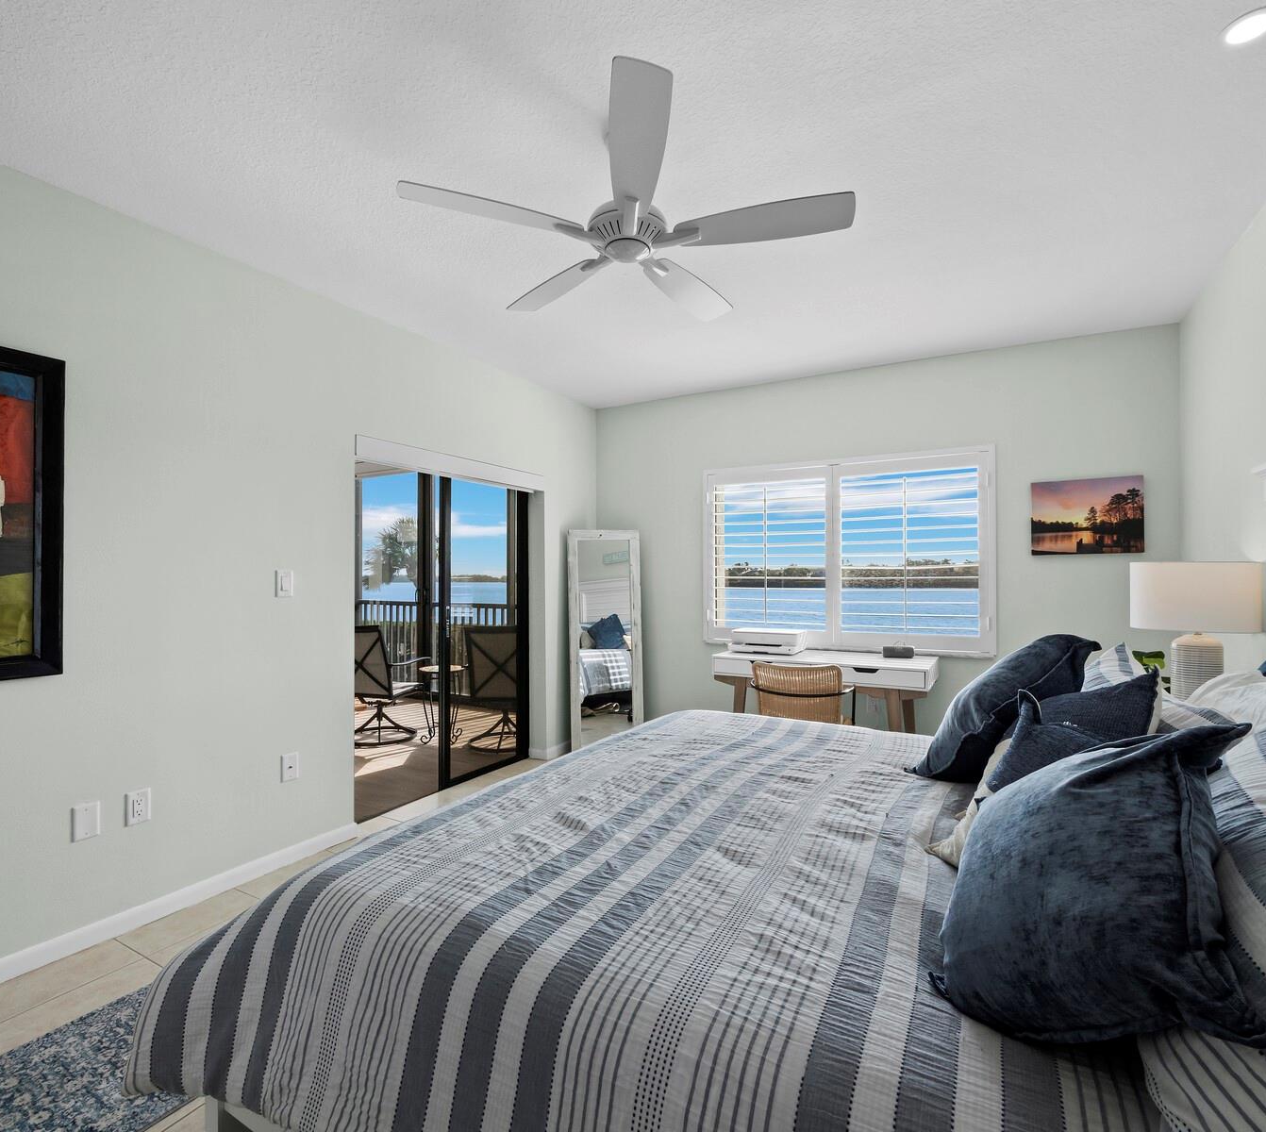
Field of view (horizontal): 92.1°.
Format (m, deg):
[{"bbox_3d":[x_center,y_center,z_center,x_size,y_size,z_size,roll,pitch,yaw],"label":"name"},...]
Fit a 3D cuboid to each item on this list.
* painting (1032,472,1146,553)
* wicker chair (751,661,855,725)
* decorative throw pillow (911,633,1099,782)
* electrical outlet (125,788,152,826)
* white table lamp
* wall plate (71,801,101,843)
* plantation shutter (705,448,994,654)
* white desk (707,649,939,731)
[{"bbox_3d":[2.522,-0.275,3.398,0.505,0.413,0.030,0,-1,30],"label":"painting"},{"bbox_3d":[0.990,0.951,3.510,0.570,0.830,0.560,0,-1,22],"label":"wicker chair"},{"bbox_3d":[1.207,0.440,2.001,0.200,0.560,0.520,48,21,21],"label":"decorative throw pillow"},{"bbox_3d":[-1.853,0.907,2.290,0.010,0.121,0.079,0,-1,30],"label":"electrical outlet"},{"bbox_3d":[2.121,0.309,2.297,0.365,0.640,0.365,0,-1,30],"label":"white table lamp"},{"bbox_3d":[-1.931,0.905,2.155,0.010,0.122,0.079,0,-1,30],"label":"wall plate"},{"bbox_3d":[1.332,-0.078,4.061,1.850,1.255,0.070,0,-1,30],"label":"plantation shutter"},{"bbox_3d":[1.195,0.967,3.801,1.212,0.804,0.589,0,-1,30],"label":"white desk"}]

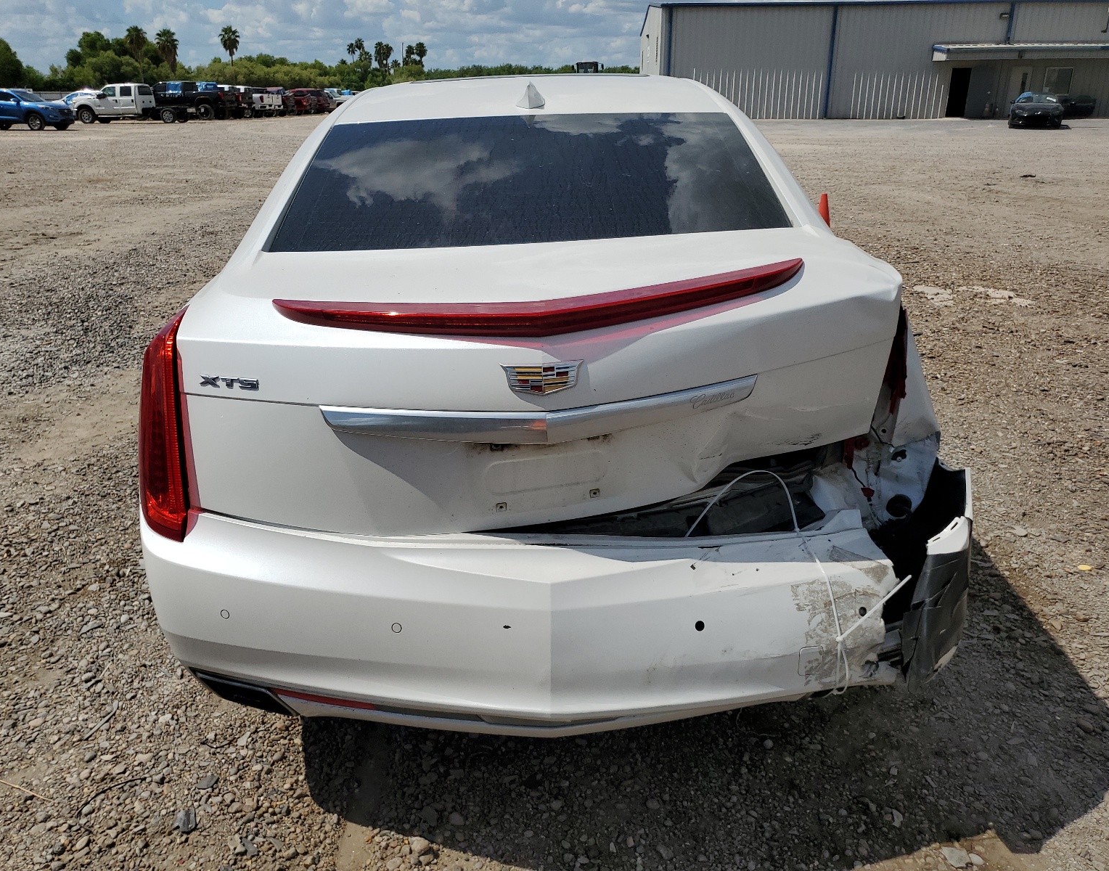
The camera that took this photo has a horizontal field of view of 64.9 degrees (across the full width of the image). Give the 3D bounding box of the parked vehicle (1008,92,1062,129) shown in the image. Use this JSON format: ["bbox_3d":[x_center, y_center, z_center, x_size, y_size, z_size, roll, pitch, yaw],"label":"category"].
[{"bbox_3d":[19.202,-13.131,35.101,1.780,1.260,4.100,10,24,24],"label":"parked vehicle"}]

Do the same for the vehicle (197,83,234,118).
[{"bbox_3d":[-21.484,-20.725,54.000,5.850,1.980,2.030,4,22,10],"label":"vehicle"}]

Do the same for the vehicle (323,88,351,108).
[{"bbox_3d":[-16.733,-24.977,65.000,4.900,1.700,1.880,3,22,9],"label":"vehicle"}]

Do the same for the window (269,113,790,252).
[{"bbox_3d":[-0.063,-0.716,2.329,1.290,0.120,0.677,-3,47,-3],"label":"window"}]

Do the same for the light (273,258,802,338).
[{"bbox_3d":[-0.022,-0.263,1.685,1.110,0.080,0.270,-5,21,-3],"label":"light"}]

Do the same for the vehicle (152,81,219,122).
[{"bbox_3d":[-21.914,-19.829,51.700,5.950,2.020,2.030,3,22,9],"label":"vehicle"}]

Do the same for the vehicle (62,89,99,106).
[{"bbox_3d":[-30.478,-21.215,56.079,4.650,1.680,1.880,1,21,3],"label":"vehicle"}]

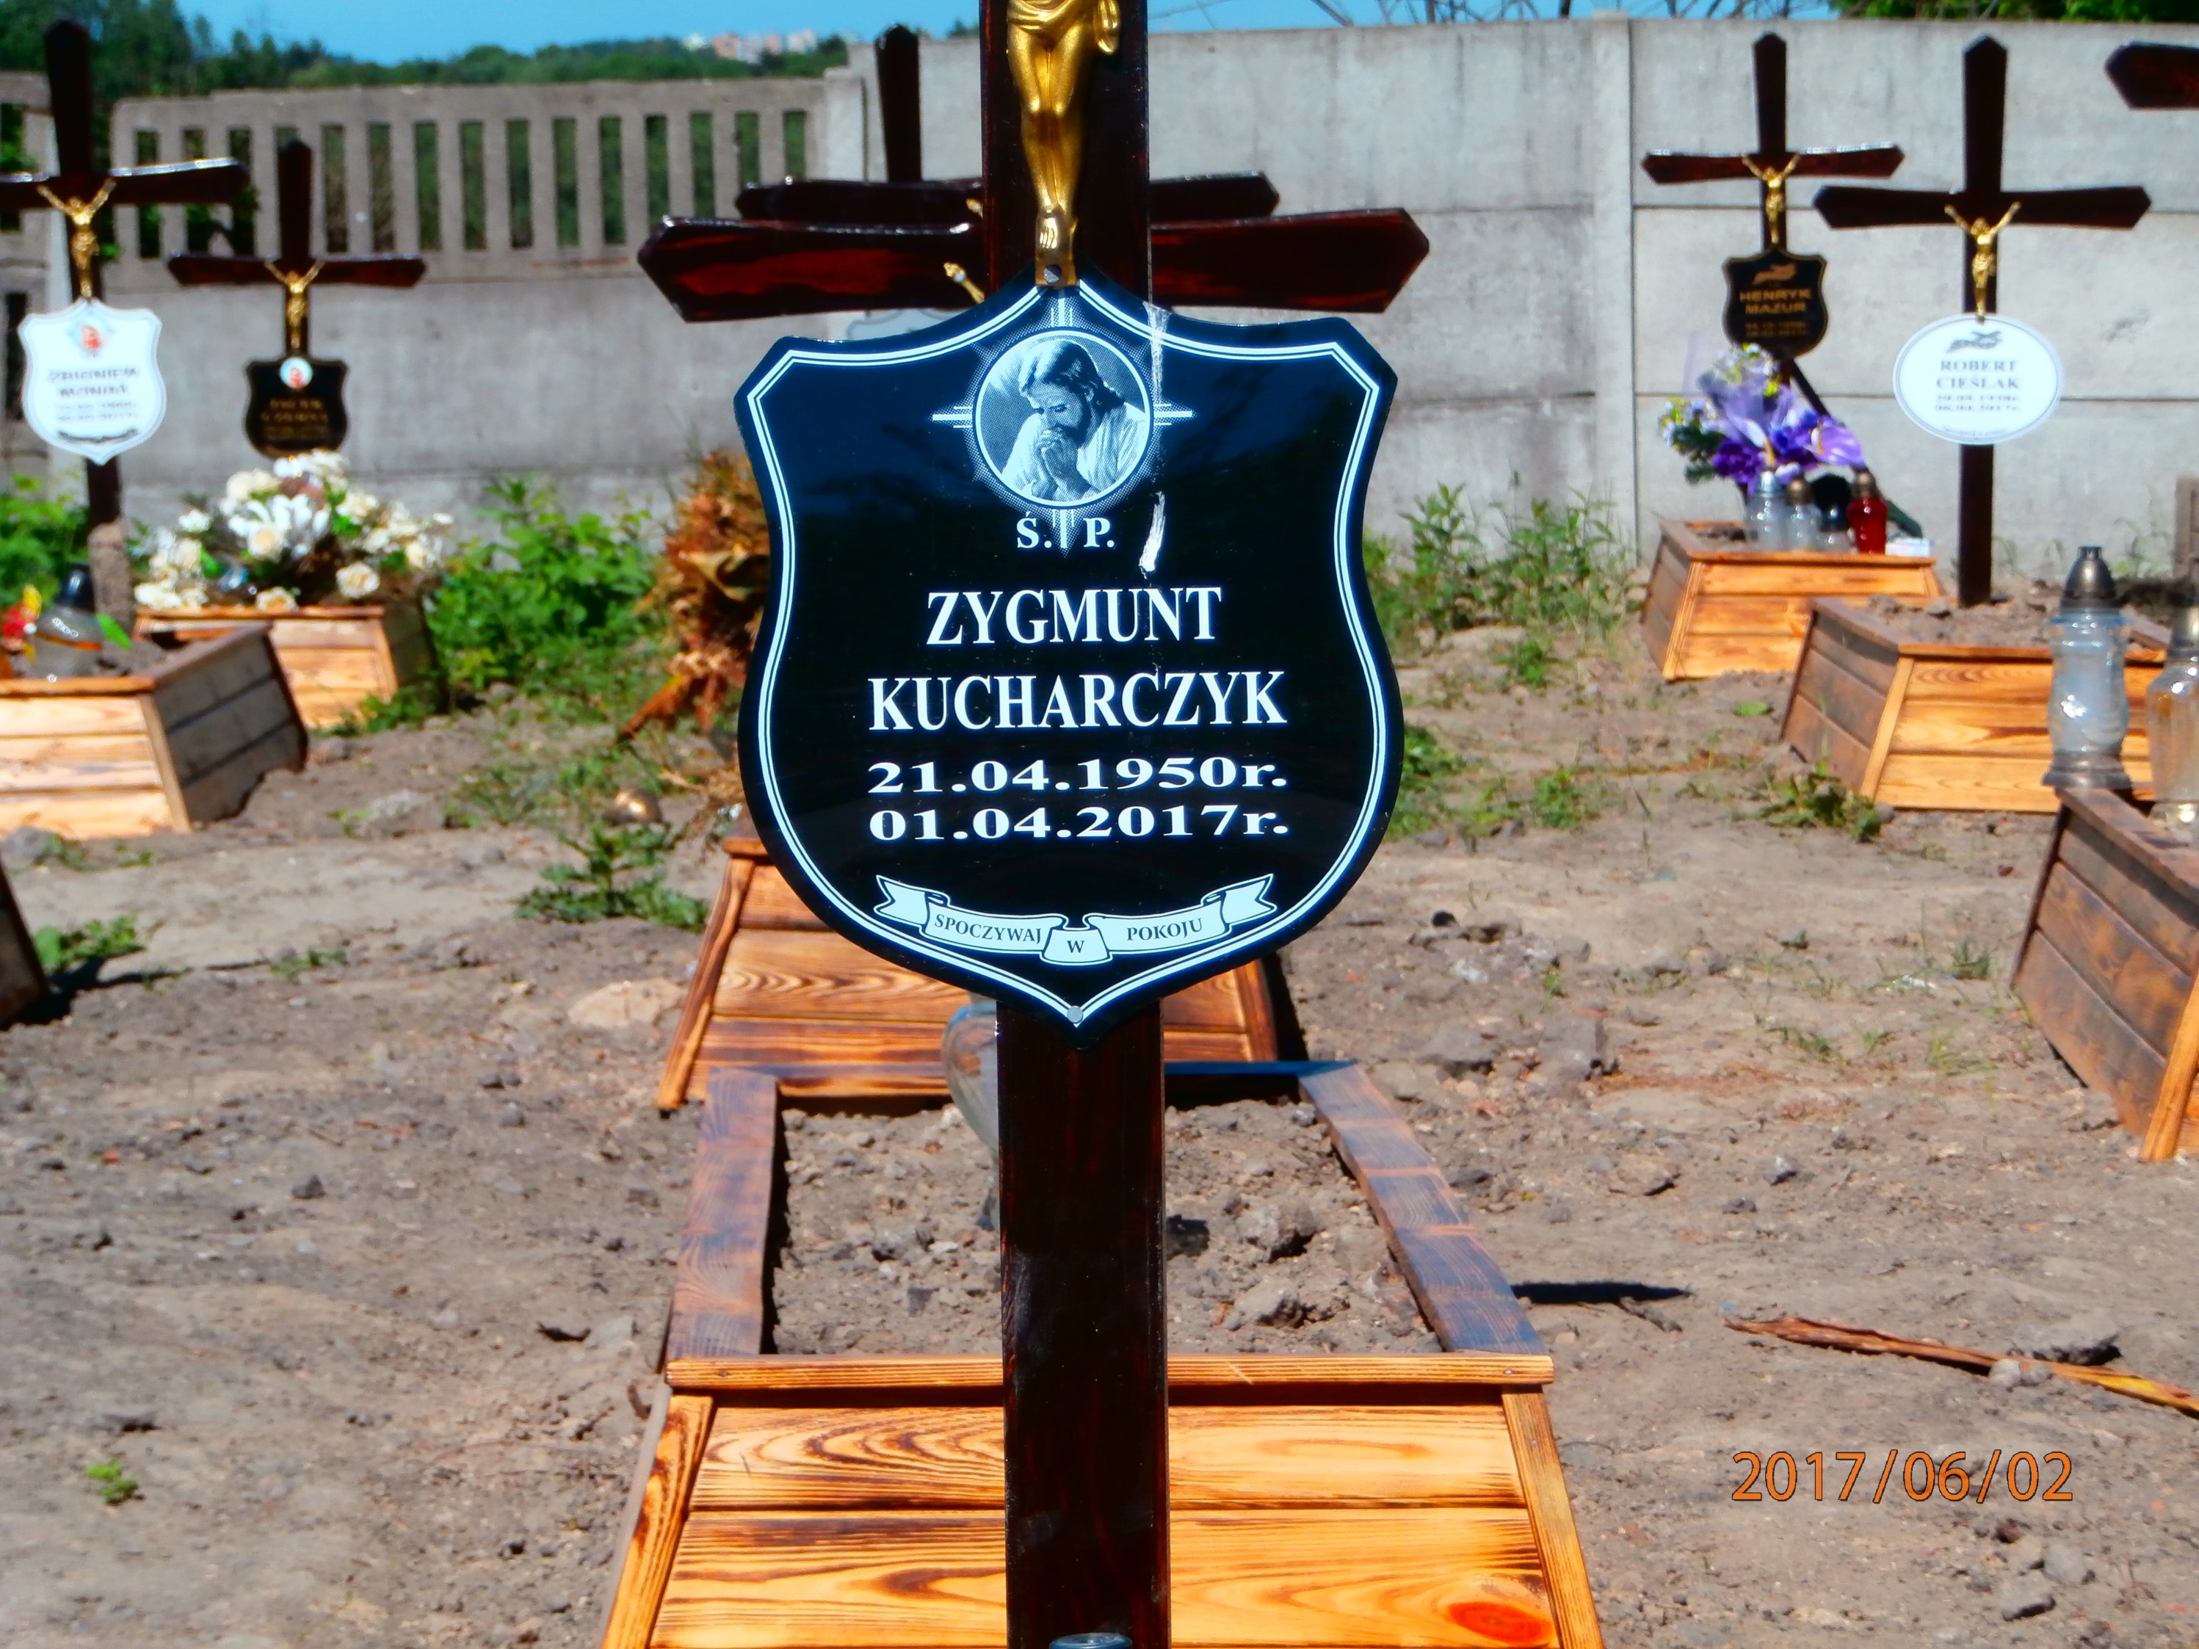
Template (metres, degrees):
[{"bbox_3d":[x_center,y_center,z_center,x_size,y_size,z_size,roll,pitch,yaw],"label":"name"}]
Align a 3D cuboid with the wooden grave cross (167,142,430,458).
[{"bbox_3d":[-1.980,-1.149,17.250,0.636,1.090,0.060,0,5,0],"label":"wooden grave cross"}]

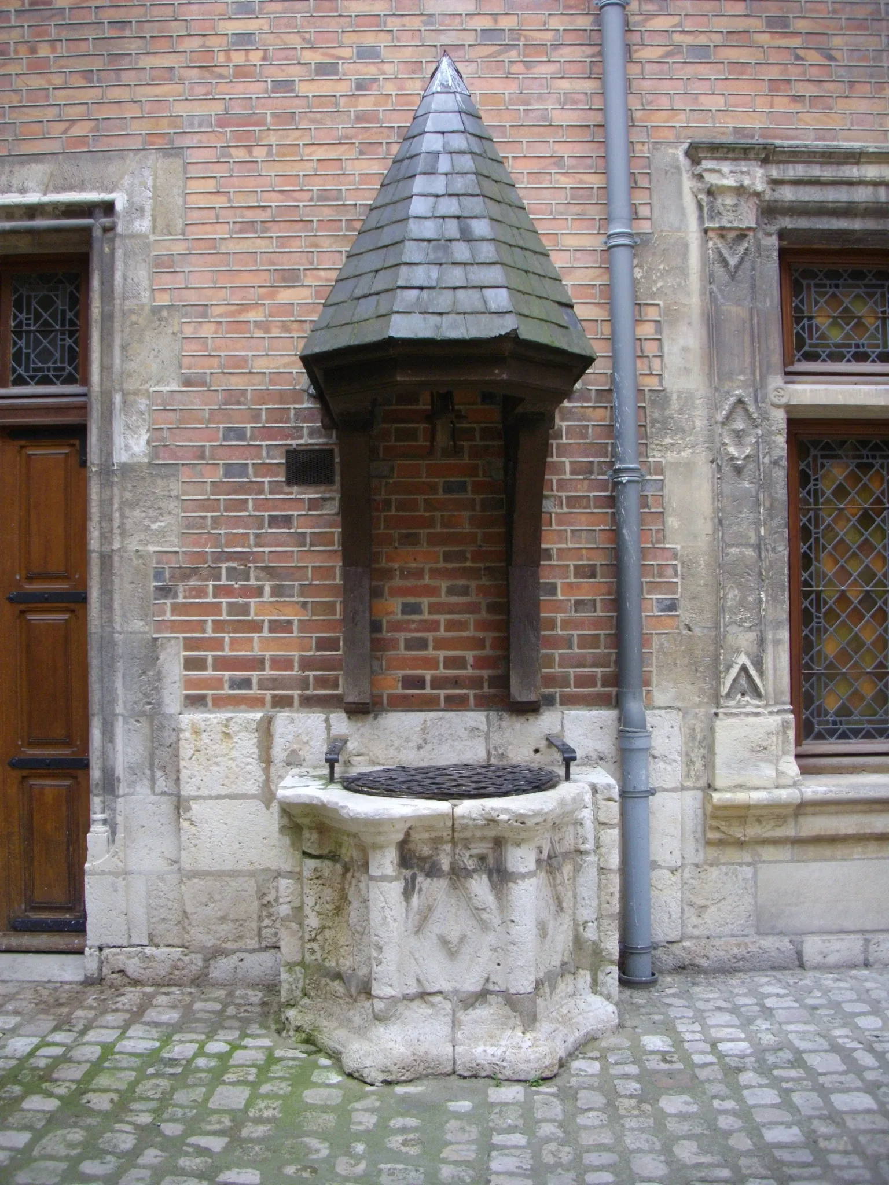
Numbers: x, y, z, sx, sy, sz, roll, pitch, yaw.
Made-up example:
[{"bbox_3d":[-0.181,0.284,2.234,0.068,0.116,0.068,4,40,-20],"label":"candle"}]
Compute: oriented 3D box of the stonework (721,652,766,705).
[{"bbox_3d":[1.247,0.359,5.328,0.185,0.224,0.080,0,-2,0],"label":"stonework"}]

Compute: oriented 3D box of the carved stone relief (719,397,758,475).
[{"bbox_3d":[1.237,-0.664,5.352,0.159,0.332,0.060,0,-2,0],"label":"carved stone relief"}]

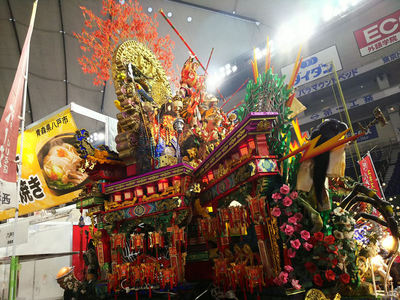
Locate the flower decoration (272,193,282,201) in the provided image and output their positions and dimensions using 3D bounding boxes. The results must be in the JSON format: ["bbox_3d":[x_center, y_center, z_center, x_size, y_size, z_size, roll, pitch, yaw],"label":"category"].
[{"bbox_3d":[0.807,0.484,3.250,0.100,0.085,0.070,-10,-19,12],"label":"flower decoration"}]

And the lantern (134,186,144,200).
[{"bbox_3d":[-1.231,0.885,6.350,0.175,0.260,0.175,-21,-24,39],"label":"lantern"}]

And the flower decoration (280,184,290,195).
[{"bbox_3d":[1.115,0.516,4.080,0.122,0.125,0.100,-12,-16,8],"label":"flower decoration"}]

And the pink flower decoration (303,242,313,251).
[{"bbox_3d":[1.402,1.259,4.050,0.120,0.105,0.095,-12,-16,8],"label":"pink flower decoration"}]

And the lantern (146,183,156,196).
[{"bbox_3d":[-0.913,0.744,5.850,0.165,0.240,0.165,-12,-16,8],"label":"lantern"}]

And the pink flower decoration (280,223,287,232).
[{"bbox_3d":[1.119,1.030,4.120,0.118,0.115,0.100,-12,-16,8],"label":"pink flower decoration"}]

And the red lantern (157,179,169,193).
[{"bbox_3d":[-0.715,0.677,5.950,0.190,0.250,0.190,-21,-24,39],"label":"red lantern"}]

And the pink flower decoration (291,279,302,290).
[{"bbox_3d":[0.928,1.293,3.000,0.105,0.105,0.075,-10,-19,13],"label":"pink flower decoration"}]

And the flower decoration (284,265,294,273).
[{"bbox_3d":[1.162,1.538,4.050,0.118,0.100,0.095,-12,-16,8],"label":"flower decoration"}]

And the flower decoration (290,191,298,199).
[{"bbox_3d":[1.000,0.471,3.300,0.085,0.085,0.065,-11,-19,15],"label":"flower decoration"}]

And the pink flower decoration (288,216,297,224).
[{"bbox_3d":[1.214,0.922,4.080,0.118,0.110,0.100,-12,-16,8],"label":"pink flower decoration"}]

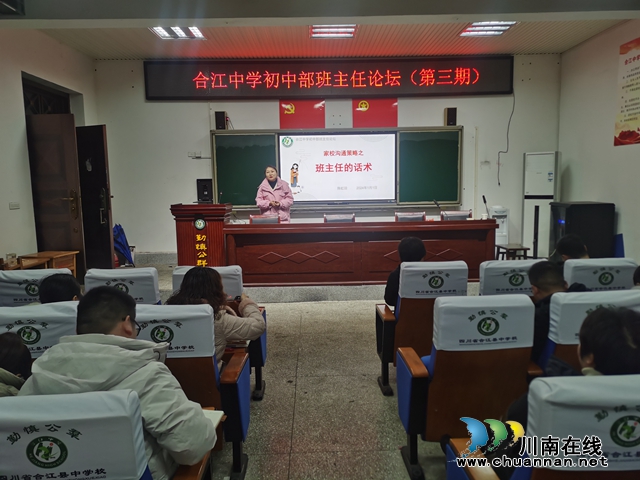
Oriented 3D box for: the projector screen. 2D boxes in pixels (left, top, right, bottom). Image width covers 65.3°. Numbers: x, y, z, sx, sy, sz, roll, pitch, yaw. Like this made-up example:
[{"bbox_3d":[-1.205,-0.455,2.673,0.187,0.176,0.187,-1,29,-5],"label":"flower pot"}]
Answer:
[{"bbox_3d":[0.304,-1.175,8.212,1.945,1.145,0.080,-1,7,-2],"label":"projector screen"}]

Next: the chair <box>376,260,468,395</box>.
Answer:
[{"bbox_3d":[0.770,0.639,3.775,0.630,1.040,0.600,-1,7,-1],"label":"chair"}]

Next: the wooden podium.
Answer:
[{"bbox_3d":[-1.558,0.056,6.801,0.730,1.080,0.520,-1,7,-1],"label":"wooden podium"}]

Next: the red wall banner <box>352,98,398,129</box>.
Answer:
[{"bbox_3d":[0.910,-2.072,8.178,0.745,0.487,0.015,-1,7,-2],"label":"red wall banner"}]

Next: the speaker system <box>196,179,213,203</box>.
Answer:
[{"bbox_3d":[-1.843,-0.787,7.959,0.235,0.345,0.220,-1,7,-2],"label":"speaker system"}]

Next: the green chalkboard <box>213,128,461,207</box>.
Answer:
[{"bbox_3d":[0.298,-1.172,8.104,4.030,1.240,0.100,-1,7,-1],"label":"green chalkboard"}]

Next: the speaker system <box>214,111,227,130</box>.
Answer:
[{"bbox_3d":[-1.585,-1.902,8.006,0.160,0.285,0.190,-1,7,-2],"label":"speaker system"}]

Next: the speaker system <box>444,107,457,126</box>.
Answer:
[{"bbox_3d":[2.122,-1.990,8.117,0.160,0.285,0.190,-1,7,-2],"label":"speaker system"}]

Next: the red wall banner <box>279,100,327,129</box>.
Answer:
[{"bbox_3d":[-0.286,-2.038,8.065,0.740,0.500,0.020,-1,7,-1],"label":"red wall banner"}]

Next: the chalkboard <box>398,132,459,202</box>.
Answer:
[{"bbox_3d":[1.777,-1.195,8.110,1.020,1.220,0.060,-1,7,-1],"label":"chalkboard"}]

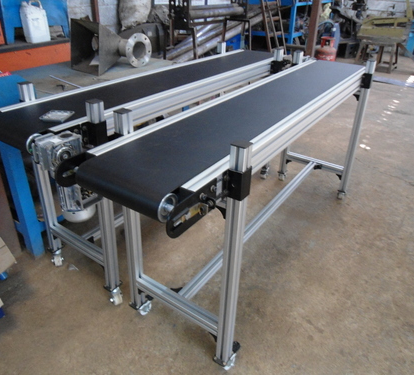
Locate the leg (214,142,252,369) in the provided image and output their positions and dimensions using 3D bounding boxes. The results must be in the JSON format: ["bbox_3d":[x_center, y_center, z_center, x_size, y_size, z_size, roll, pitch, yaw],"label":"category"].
[{"bbox_3d":[0.081,0.297,1.268,0.060,0.952,0.072,19,34,28],"label":"leg"}]

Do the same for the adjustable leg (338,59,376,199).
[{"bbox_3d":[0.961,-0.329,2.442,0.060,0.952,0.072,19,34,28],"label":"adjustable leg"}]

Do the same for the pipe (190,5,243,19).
[{"bbox_3d":[0.120,-2.167,4.643,0.088,0.088,1.120,21,34,30],"label":"pipe"}]

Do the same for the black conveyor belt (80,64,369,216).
[{"bbox_3d":[0.332,-0.385,1.759,0.308,0.085,2.090,19,34,28],"label":"black conveyor belt"}]

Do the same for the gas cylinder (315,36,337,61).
[{"bbox_3d":[1.833,-2.008,5.859,0.310,0.600,0.310,19,34,28],"label":"gas cylinder"}]

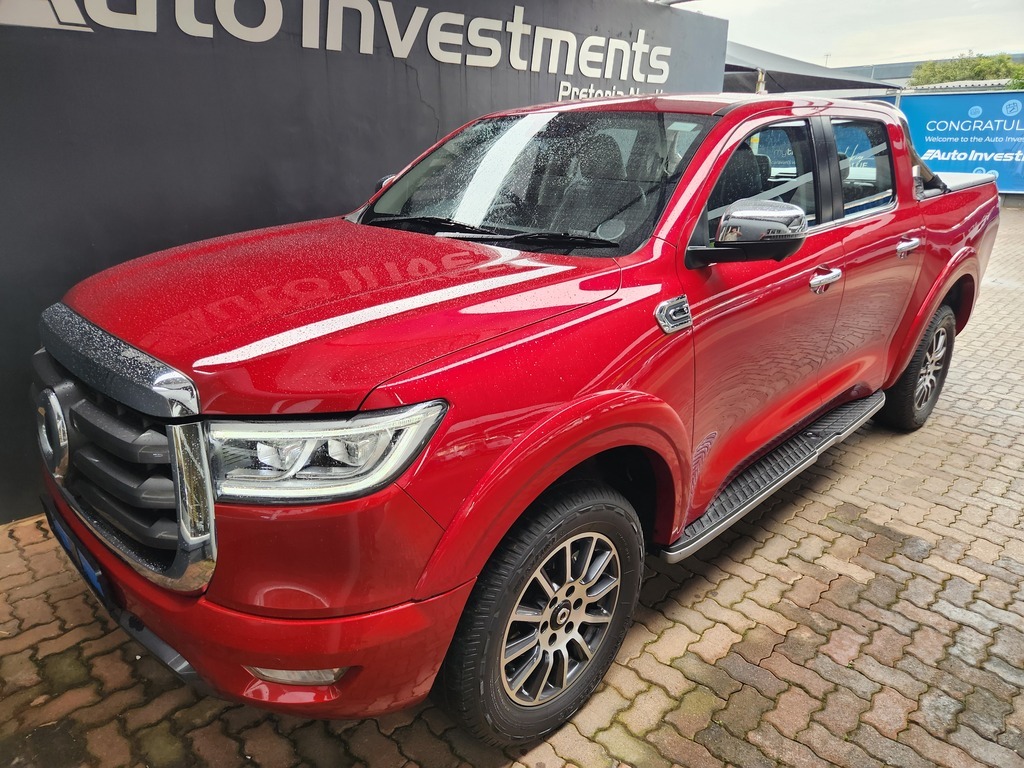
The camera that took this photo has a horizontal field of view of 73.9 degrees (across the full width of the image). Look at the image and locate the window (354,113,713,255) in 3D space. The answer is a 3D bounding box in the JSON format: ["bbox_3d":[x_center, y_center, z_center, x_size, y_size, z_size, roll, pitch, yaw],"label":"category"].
[{"bbox_3d":[0.045,-0.820,2.559,1.420,0.140,0.780,19,61,42],"label":"window"}]

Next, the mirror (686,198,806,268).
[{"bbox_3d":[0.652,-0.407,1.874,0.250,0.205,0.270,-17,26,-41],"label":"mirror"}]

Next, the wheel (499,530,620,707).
[{"bbox_3d":[0.082,0.619,1.922,0.200,0.490,0.490,19,26,41],"label":"wheel"}]

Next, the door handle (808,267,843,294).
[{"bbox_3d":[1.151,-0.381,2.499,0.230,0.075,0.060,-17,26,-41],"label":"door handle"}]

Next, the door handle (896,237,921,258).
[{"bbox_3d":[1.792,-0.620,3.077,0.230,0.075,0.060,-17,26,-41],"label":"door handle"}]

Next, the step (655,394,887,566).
[{"bbox_3d":[1.181,0.333,2.921,2.000,0.085,0.190,-17,26,-41],"label":"step"}]

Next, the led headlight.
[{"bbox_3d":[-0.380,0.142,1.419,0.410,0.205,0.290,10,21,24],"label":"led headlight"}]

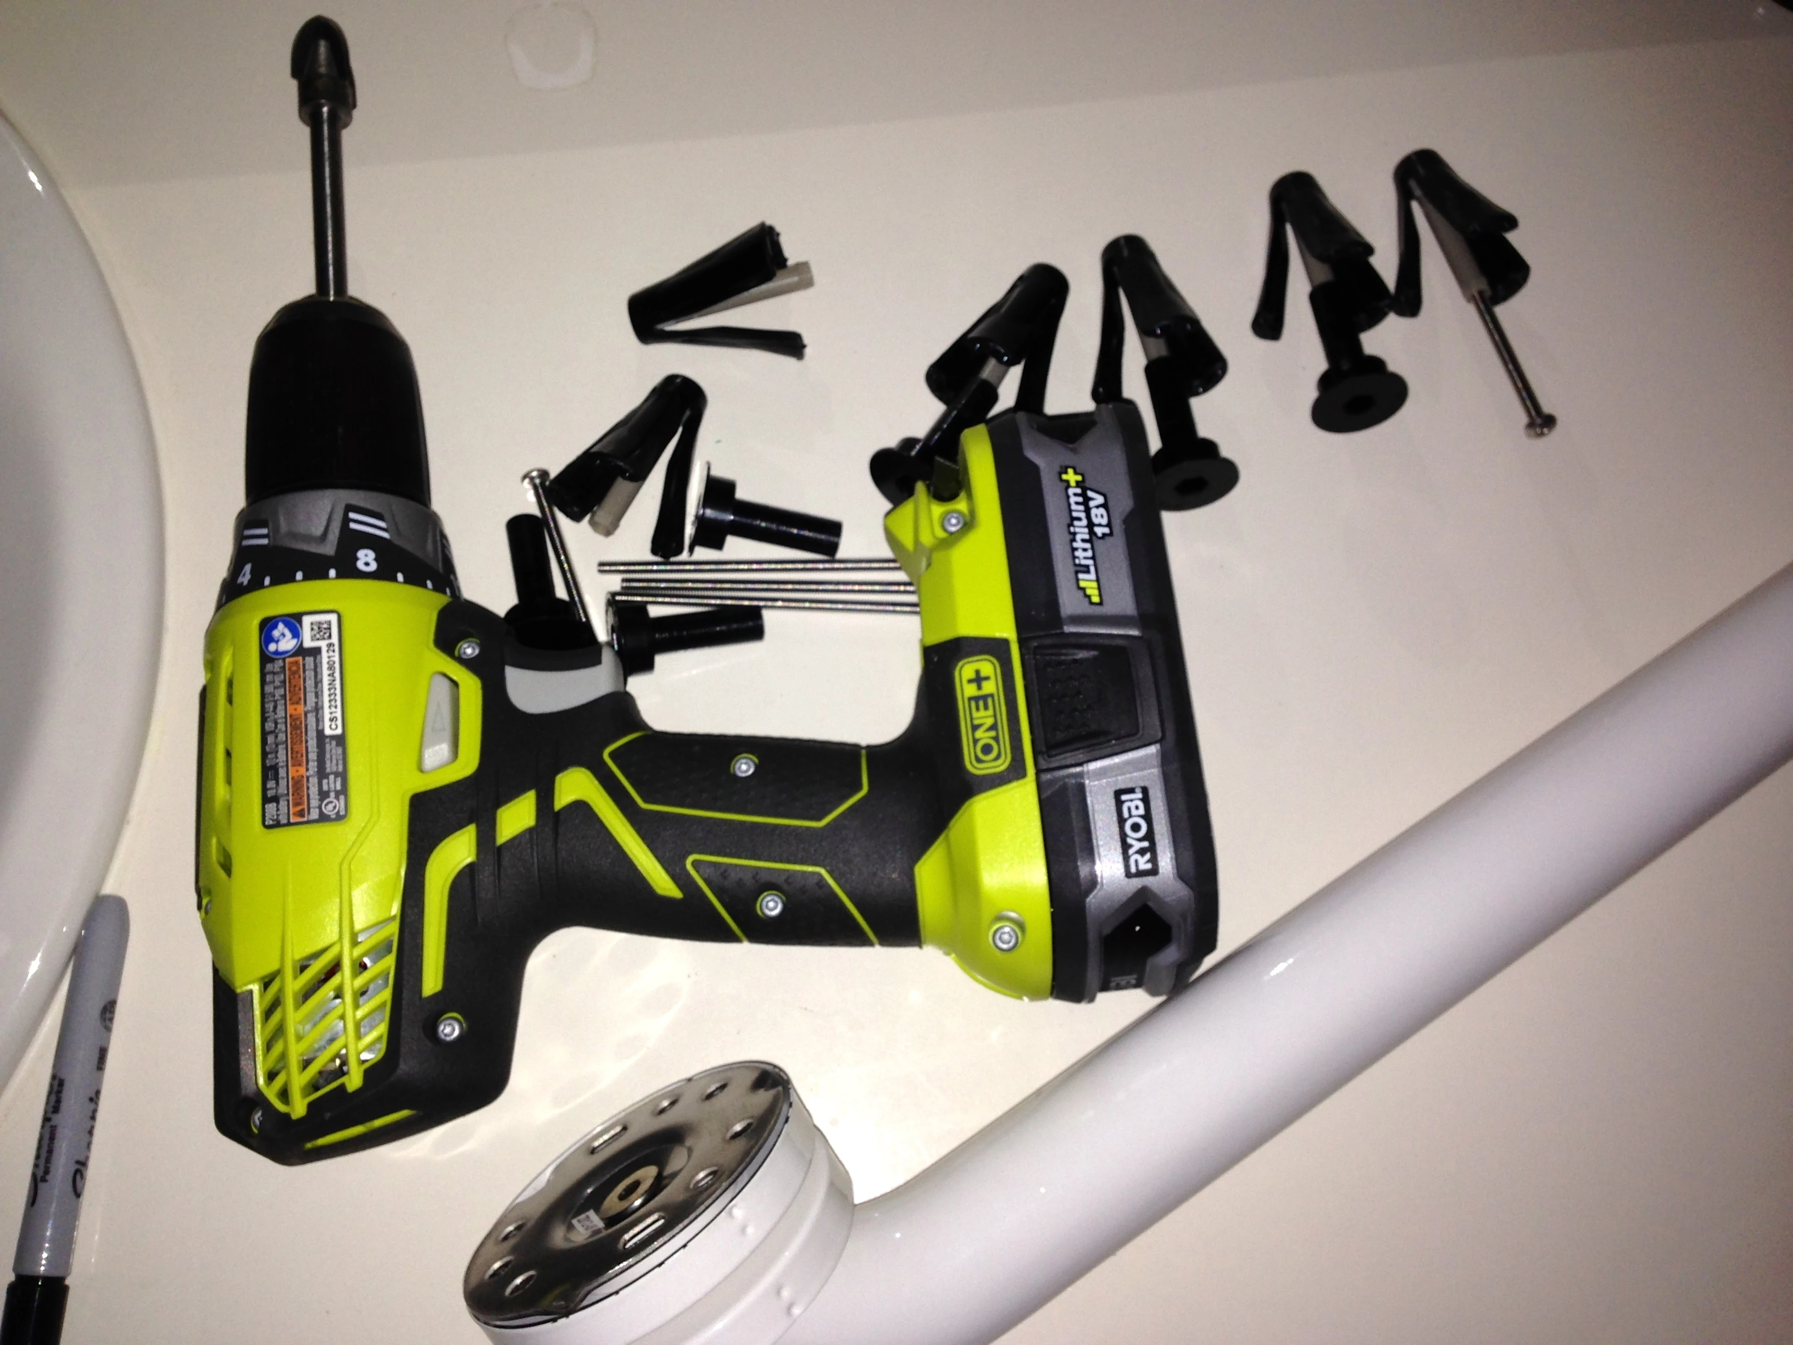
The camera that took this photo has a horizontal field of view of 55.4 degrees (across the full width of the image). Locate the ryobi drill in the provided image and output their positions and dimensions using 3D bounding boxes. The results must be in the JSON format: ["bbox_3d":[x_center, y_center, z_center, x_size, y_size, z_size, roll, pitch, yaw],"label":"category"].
[{"bbox_3d":[-0.049,-0.039,0.379,0.208,0.078,0.266,-5,74,-3],"label":"ryobi drill"}]

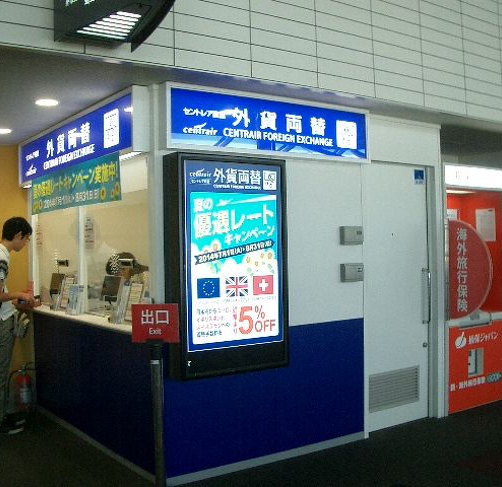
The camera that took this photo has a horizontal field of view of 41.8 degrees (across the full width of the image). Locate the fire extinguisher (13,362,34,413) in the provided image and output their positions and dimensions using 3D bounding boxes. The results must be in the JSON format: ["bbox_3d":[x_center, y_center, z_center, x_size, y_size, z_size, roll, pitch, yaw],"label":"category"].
[{"bbox_3d":[-2.090,1.316,6.038,0.180,0.458,0.150,-1,-1,-34],"label":"fire extinguisher"}]

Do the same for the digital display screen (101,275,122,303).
[{"bbox_3d":[-1.087,0.353,5.119,0.260,0.200,0.040,-1,-11,43],"label":"digital display screen"}]

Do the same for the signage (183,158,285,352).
[{"bbox_3d":[-0.091,0.072,4.092,0.714,1.137,0.040,-1,-1,-34],"label":"signage"}]

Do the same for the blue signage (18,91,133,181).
[{"bbox_3d":[-1.392,-0.750,5.102,0.100,0.399,2.500,-1,-1,-34],"label":"blue signage"}]

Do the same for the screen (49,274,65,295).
[{"bbox_3d":[-1.832,0.381,6.203,0.260,0.200,0.040,-1,-11,43],"label":"screen"}]

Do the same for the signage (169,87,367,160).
[{"bbox_3d":[0.154,-0.772,4.436,1.672,0.392,0.130,-1,-1,-34],"label":"signage"}]

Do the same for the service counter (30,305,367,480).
[{"bbox_3d":[-0.565,1.031,5.537,1.740,0.950,2.560,-1,-1,-34],"label":"service counter"}]

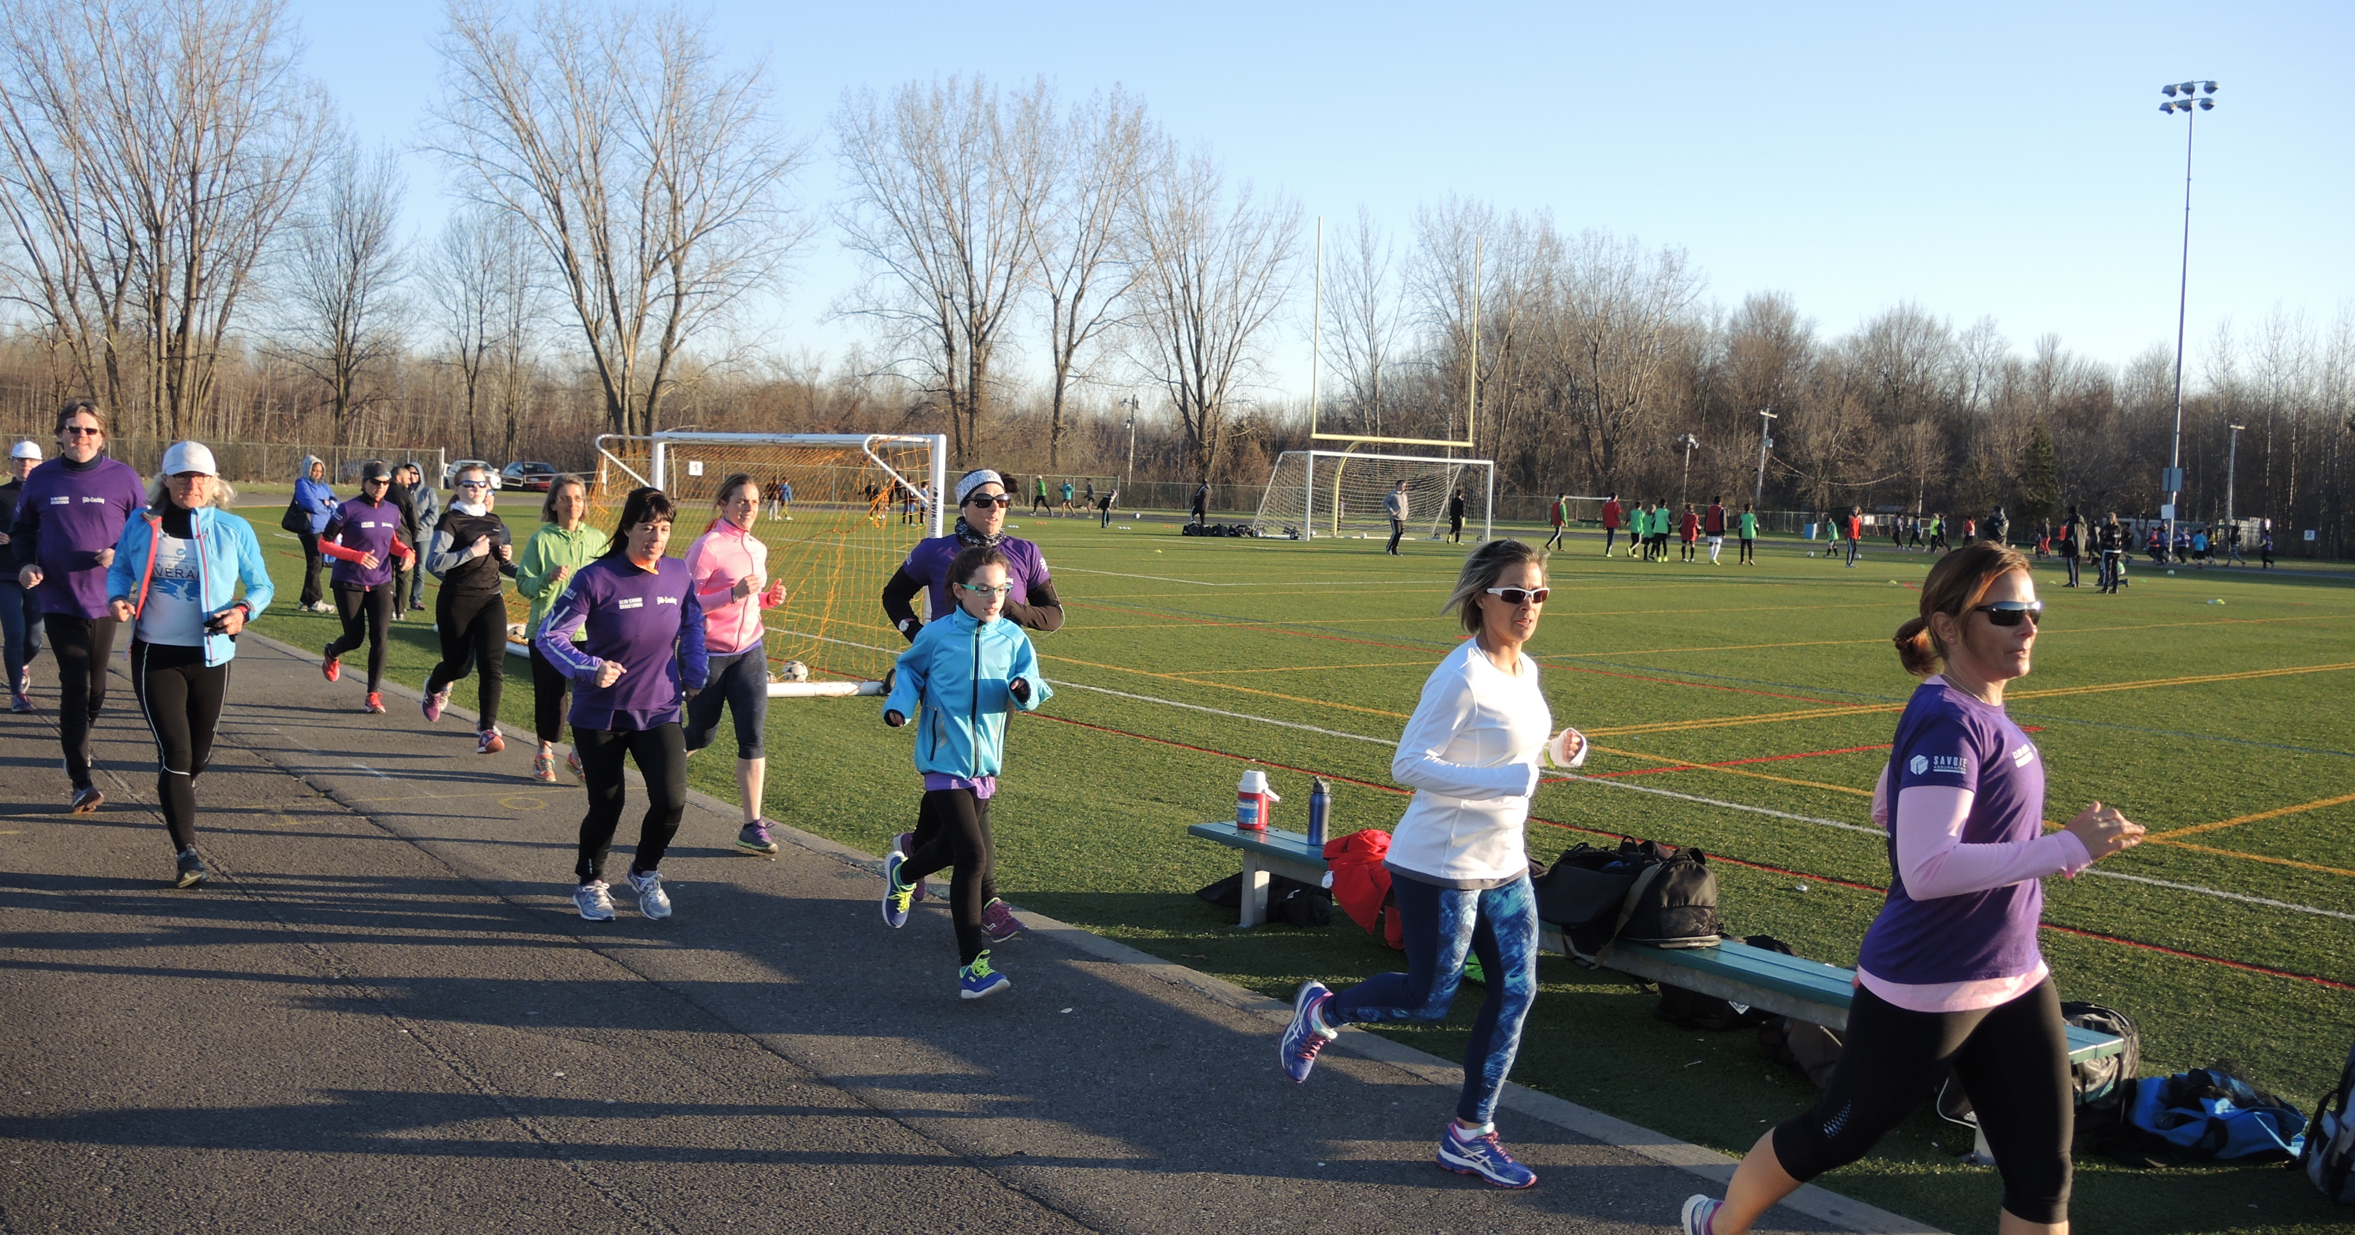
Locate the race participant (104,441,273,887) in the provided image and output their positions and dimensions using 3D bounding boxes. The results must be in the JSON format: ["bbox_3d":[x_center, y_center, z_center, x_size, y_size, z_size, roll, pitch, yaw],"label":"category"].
[{"bbox_3d":[-3.809,0.175,7.337,0.620,1.683,0.550,0,5,-29],"label":"race participant"}]

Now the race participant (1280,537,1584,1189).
[{"bbox_3d":[0.668,0.601,5.063,0.500,1.650,0.900,-2,6,-44],"label":"race participant"}]

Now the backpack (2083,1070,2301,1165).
[{"bbox_3d":[2.912,1.397,5.458,0.560,0.220,0.340,4,5,24],"label":"backpack"}]

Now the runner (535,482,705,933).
[{"bbox_3d":[-2.085,0.320,7.161,0.580,1.609,0.520,-1,5,-34],"label":"runner"}]

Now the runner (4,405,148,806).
[{"bbox_3d":[-5.033,-0.065,8.737,0.620,1.847,0.600,0,5,-29],"label":"runner"}]

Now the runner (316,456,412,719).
[{"bbox_3d":[-5.343,-0.208,12.531,0.560,1.623,0.620,-1,5,-36],"label":"runner"}]

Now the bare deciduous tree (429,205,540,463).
[{"bbox_3d":[-35.048,-13.855,96.514,5.715,14.028,5.429,2,4,0],"label":"bare deciduous tree"}]

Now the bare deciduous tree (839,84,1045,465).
[{"bbox_3d":[-12.836,-17.958,104.158,11.865,23.132,11.865,2,4,0],"label":"bare deciduous tree"}]

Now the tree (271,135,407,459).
[{"bbox_3d":[-40.198,-14.939,91.403,6.575,16.602,6.246,2,4,0],"label":"tree"}]

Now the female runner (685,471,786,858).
[{"bbox_3d":[-2.078,0.196,8.971,0.500,1.700,0.760,-1,5,-38],"label":"female runner"}]

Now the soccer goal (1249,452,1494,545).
[{"bbox_3d":[5.931,-3.538,56.494,7.550,2.500,2.300,-1,5,-39],"label":"soccer goal"}]

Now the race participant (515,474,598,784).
[{"bbox_3d":[-3.223,0.051,10.035,0.520,1.598,0.580,-1,5,-36],"label":"race participant"}]

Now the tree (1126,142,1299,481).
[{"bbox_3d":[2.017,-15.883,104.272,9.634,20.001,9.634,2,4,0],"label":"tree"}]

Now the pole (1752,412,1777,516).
[{"bbox_3d":[31.794,-7.937,102.766,1.200,6.428,0.400,2,4,0],"label":"pole"}]

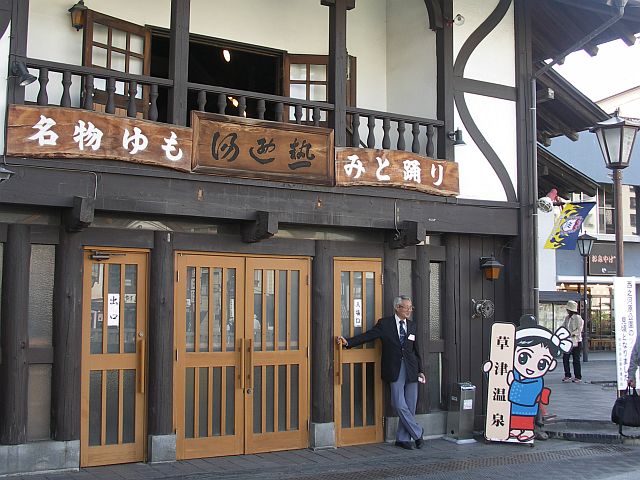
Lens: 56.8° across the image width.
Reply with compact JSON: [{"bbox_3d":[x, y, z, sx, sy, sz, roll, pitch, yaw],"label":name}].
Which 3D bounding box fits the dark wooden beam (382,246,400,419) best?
[{"bbox_3d":[0.839,1.042,6.917,0.210,1.990,0.210,0,-6,0],"label":"dark wooden beam"}]

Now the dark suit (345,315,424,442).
[{"bbox_3d":[0.700,1.492,6.420,0.840,1.360,0.400,1,-5,-7],"label":"dark suit"}]

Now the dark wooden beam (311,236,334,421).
[{"bbox_3d":[0.027,0.965,6.340,0.230,1.904,0.230,0,-5,0],"label":"dark wooden beam"}]

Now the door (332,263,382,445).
[{"bbox_3d":[0.432,1.218,6.519,0.642,2.024,0.080,2,-5,-26],"label":"door"}]

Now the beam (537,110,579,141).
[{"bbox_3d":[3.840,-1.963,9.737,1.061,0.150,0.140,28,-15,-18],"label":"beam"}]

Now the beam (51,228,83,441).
[{"bbox_3d":[-2.365,0.867,5.541,0.246,1.979,0.246,3,-6,-23],"label":"beam"}]

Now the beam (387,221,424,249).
[{"bbox_3d":[0.927,-0.039,6.445,0.110,0.240,0.650,2,-5,-26],"label":"beam"}]

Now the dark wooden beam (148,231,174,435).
[{"bbox_3d":[-1.491,0.858,5.601,0.230,1.871,0.230,2,-5,-26],"label":"dark wooden beam"}]

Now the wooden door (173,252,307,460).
[{"bbox_3d":[-0.785,1.179,6.175,1.417,2.025,0.080,3,-6,-23],"label":"wooden door"}]

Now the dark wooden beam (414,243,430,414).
[{"bbox_3d":[1.233,1.064,7.080,0.200,2.007,0.200,0,-6,0],"label":"dark wooden beam"}]

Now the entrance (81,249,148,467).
[{"bbox_3d":[-1.967,1.106,5.684,0.591,2.027,0.080,3,-6,-23],"label":"entrance"}]

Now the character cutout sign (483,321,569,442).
[{"bbox_3d":[2.343,1.575,6.680,0.945,1.410,0.070,-1,-5,18],"label":"character cutout sign"}]

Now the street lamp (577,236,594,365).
[{"bbox_3d":[7.111,1.522,15.800,0.470,3.453,0.470,3,-6,-23],"label":"street lamp"}]

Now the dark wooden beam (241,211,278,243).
[{"bbox_3d":[-0.574,-0.106,5.716,0.110,0.245,0.700,2,-5,-26],"label":"dark wooden beam"}]

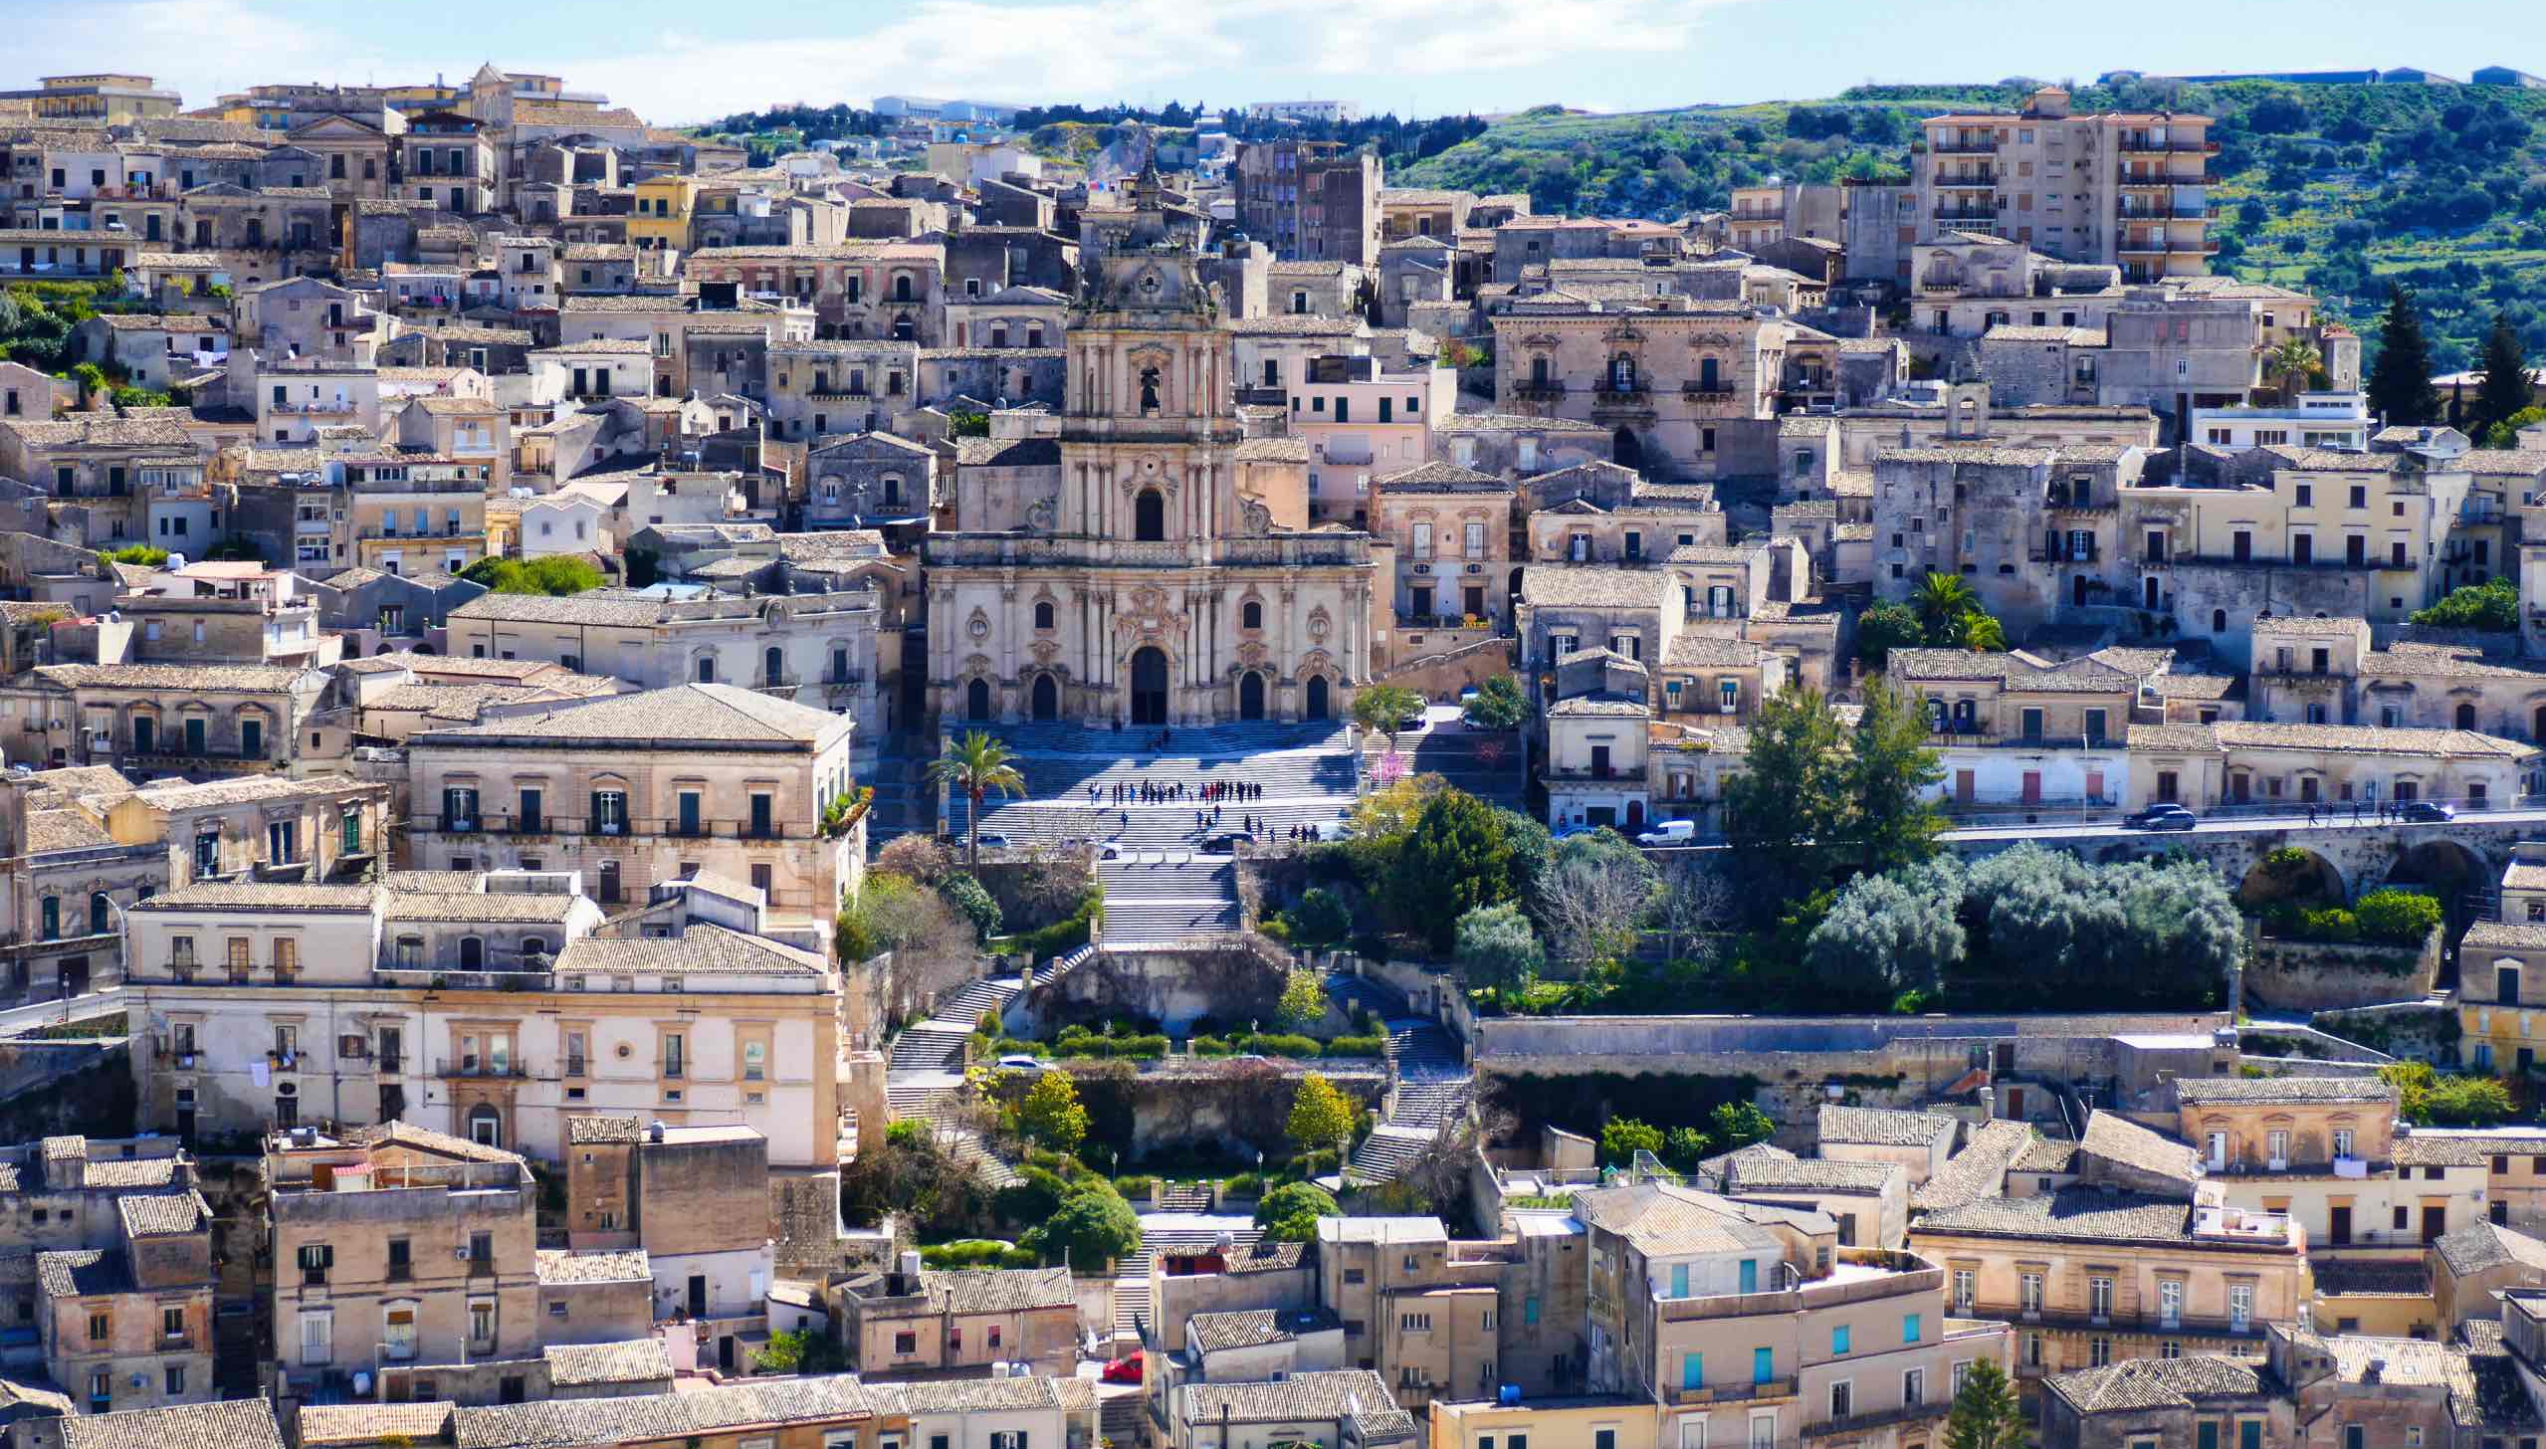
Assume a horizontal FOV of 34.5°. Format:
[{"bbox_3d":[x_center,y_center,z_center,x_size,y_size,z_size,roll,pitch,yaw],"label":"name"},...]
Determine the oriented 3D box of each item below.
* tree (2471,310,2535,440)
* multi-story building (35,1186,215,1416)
[{"bbox_3d":[113.940,-32.330,380.000,5.600,12.100,5.600,0,5,0],"label":"tree"},{"bbox_3d":[-62.320,31.630,223.000,9.120,11.240,8.000,-1,5,-15],"label":"multi-story building"}]

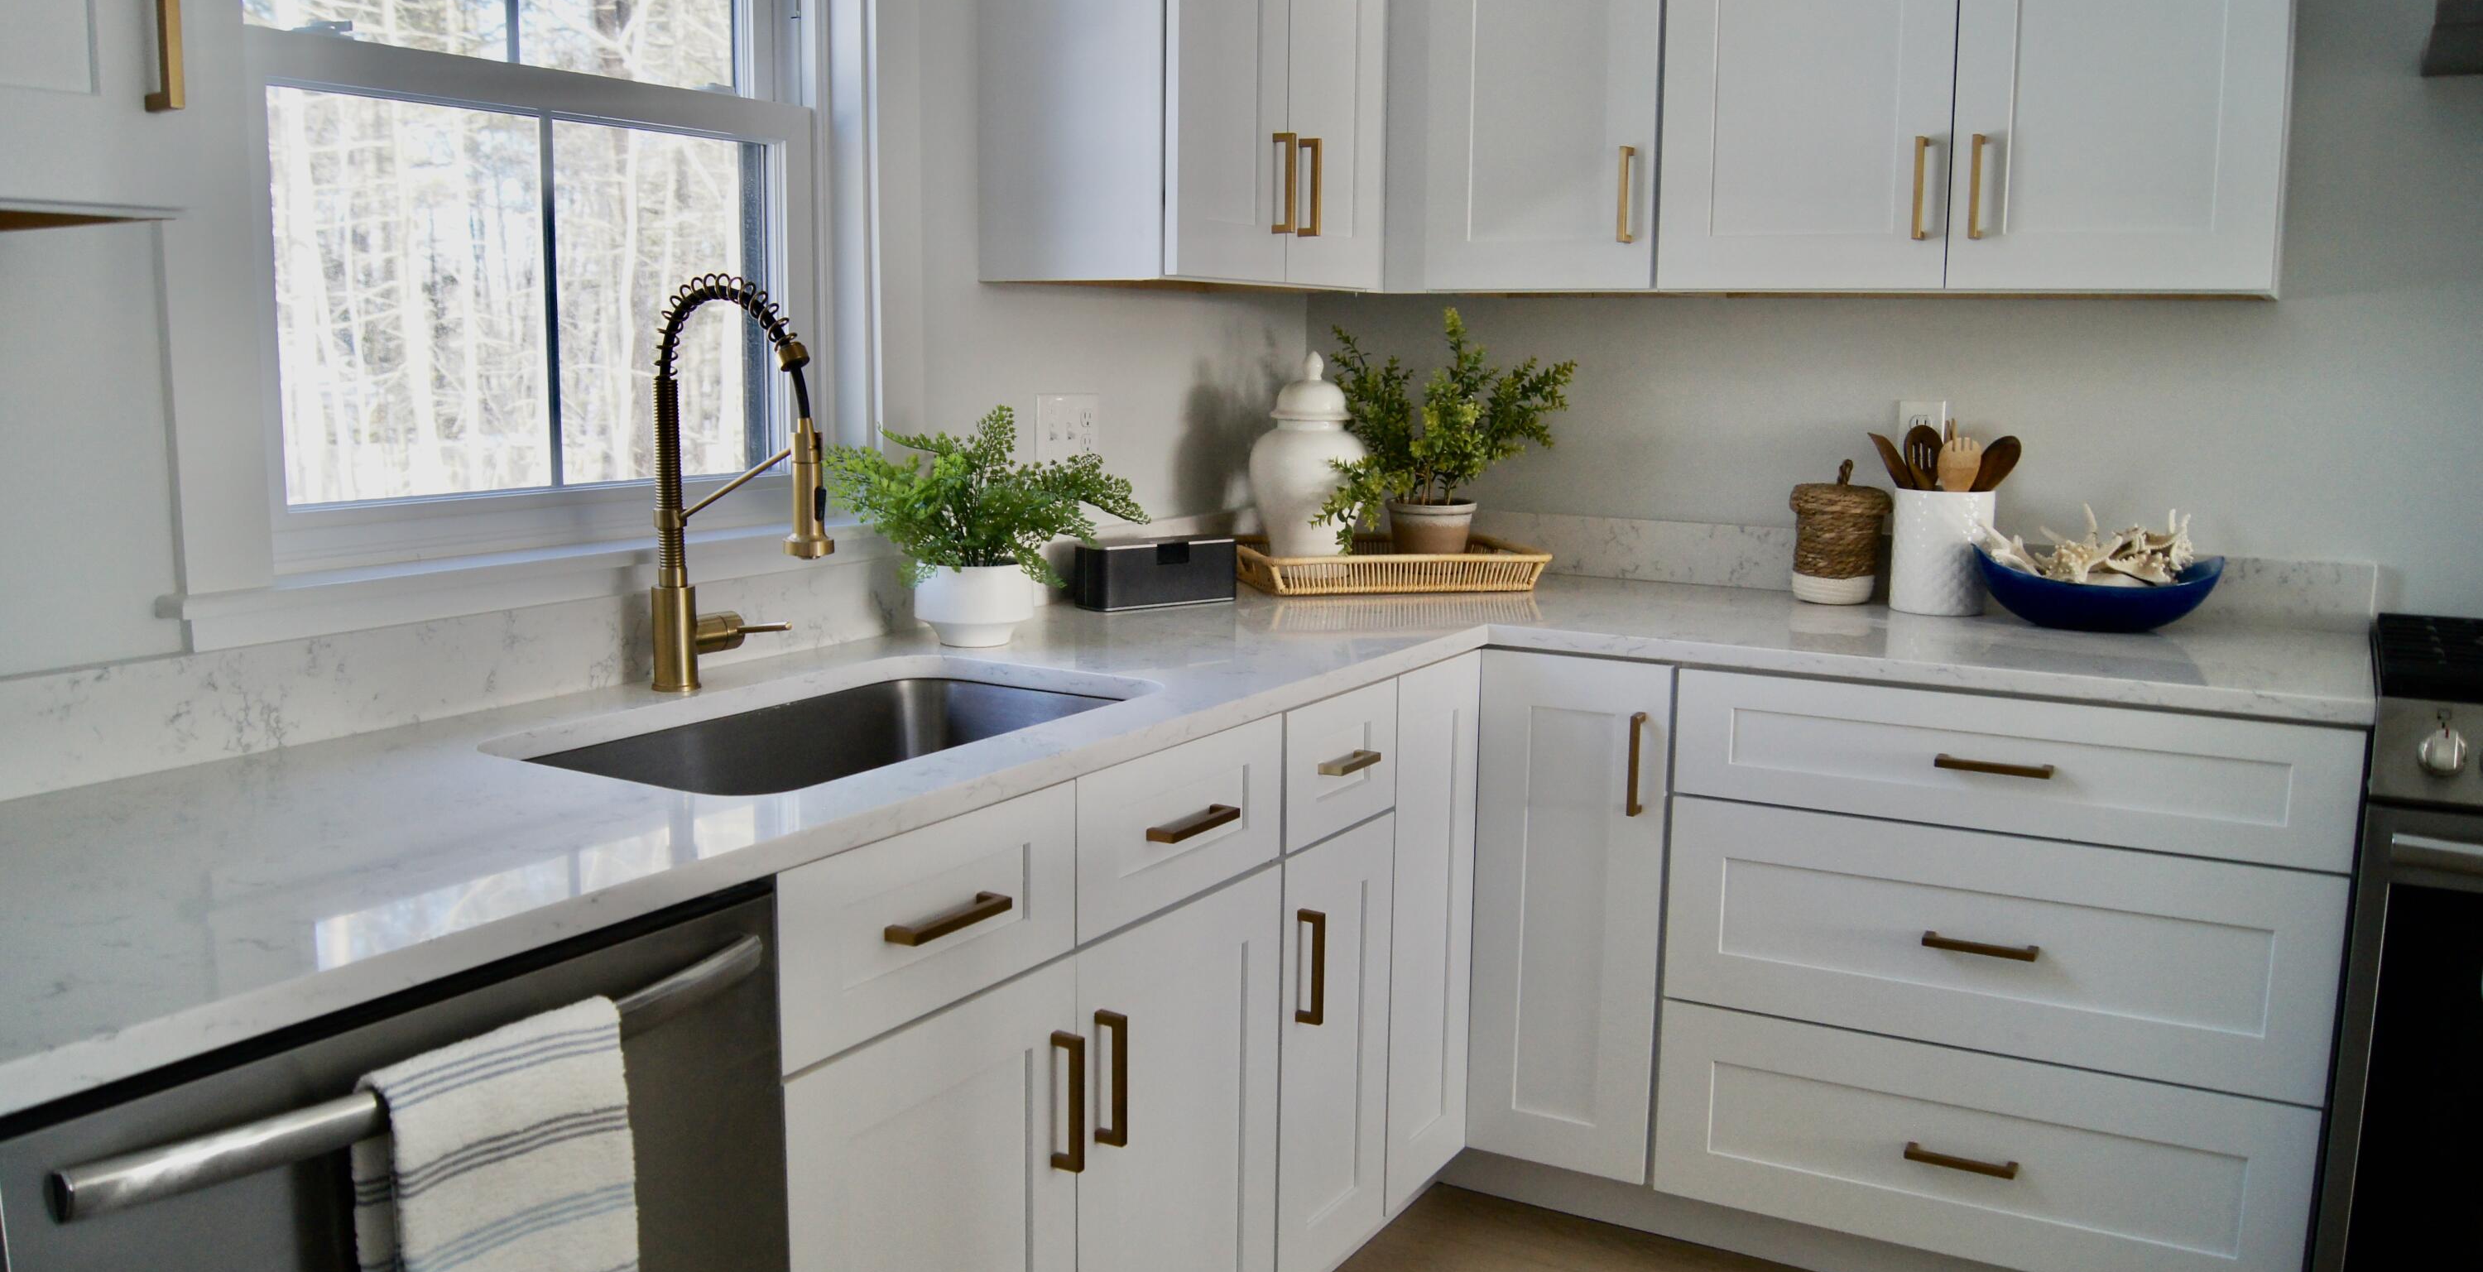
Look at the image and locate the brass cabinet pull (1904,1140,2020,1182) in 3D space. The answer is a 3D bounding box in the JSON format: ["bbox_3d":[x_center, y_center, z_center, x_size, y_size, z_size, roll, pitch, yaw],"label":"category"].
[{"bbox_3d":[0.939,0.684,2.425,0.137,0.011,0.034,5,9,30],"label":"brass cabinet pull"}]

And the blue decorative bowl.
[{"bbox_3d":[1.242,-0.067,2.713,0.352,0.115,0.205,5,10,30],"label":"blue decorative bowl"}]

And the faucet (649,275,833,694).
[{"bbox_3d":[-0.533,-0.165,2.042,0.264,0.455,0.122,5,9,30],"label":"faucet"}]

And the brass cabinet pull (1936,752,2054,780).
[{"bbox_3d":[0.959,0.167,2.370,0.137,0.011,0.034,5,10,30],"label":"brass cabinet pull"}]

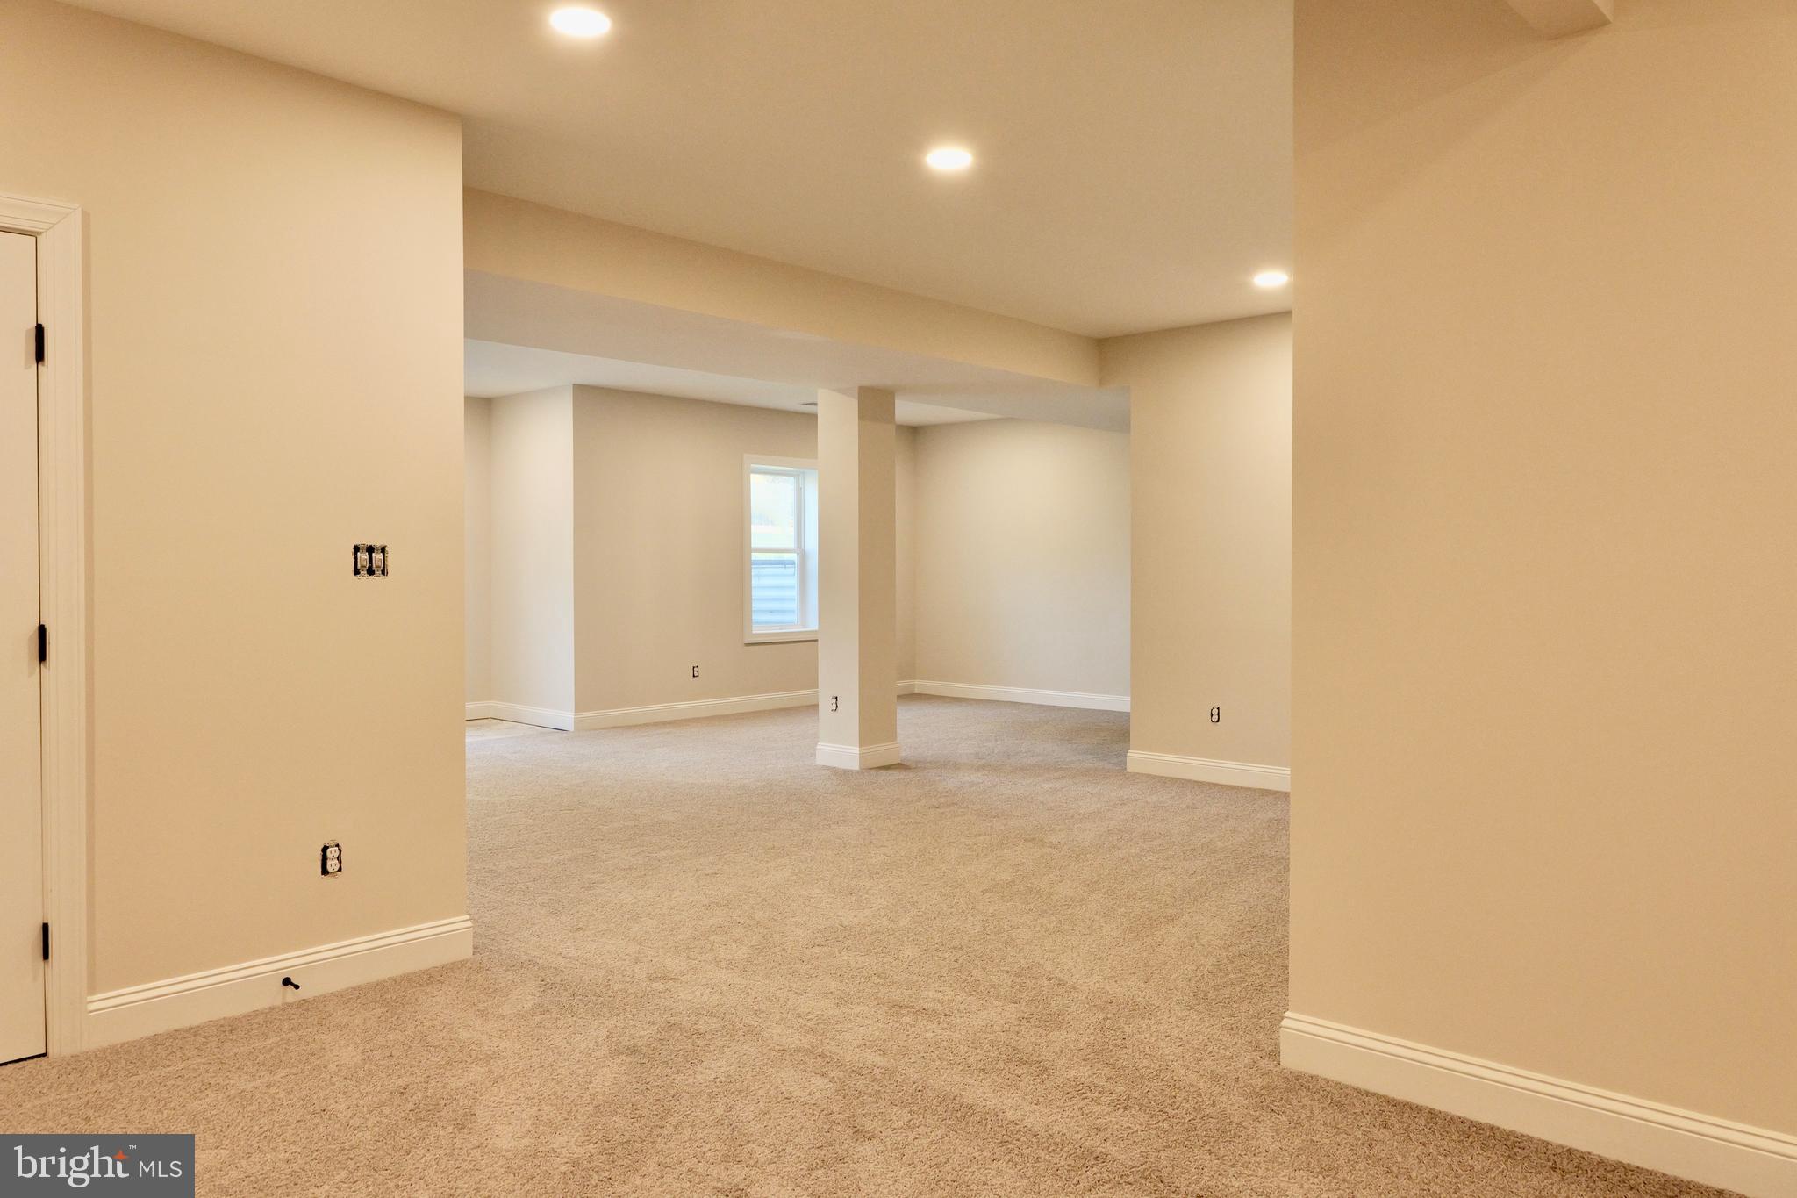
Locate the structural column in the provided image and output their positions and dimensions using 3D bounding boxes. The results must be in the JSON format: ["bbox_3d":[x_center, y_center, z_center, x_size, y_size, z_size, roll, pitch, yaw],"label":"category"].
[{"bbox_3d":[-0.246,-0.130,7.629,0.365,2.365,0.365,1,2,44],"label":"structural column"}]

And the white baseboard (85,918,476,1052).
[{"bbox_3d":[-1.717,1.077,3.432,0.020,0.136,1.031,1,2,44],"label":"white baseboard"}]

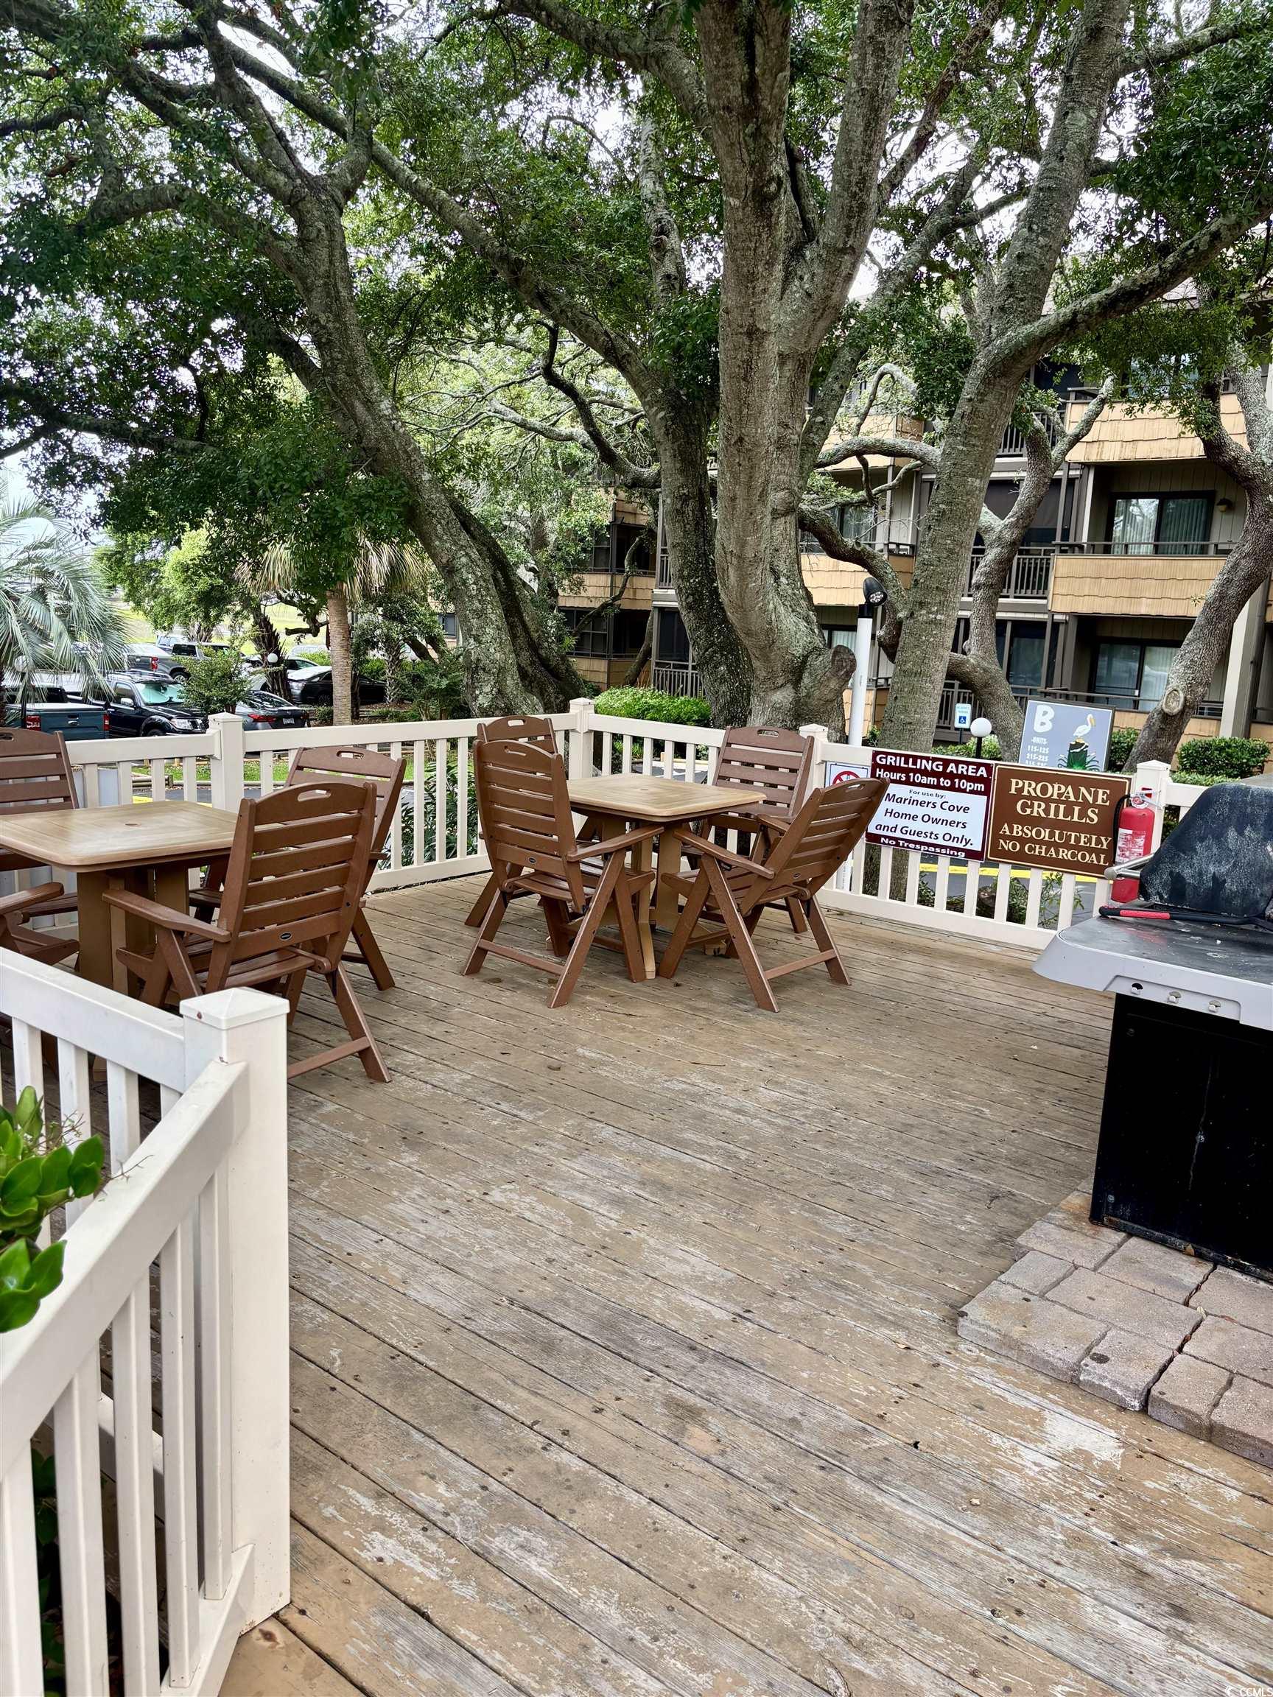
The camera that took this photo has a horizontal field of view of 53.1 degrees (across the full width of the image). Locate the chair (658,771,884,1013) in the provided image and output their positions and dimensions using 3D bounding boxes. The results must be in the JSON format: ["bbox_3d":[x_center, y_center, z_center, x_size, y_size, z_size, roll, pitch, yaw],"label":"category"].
[{"bbox_3d":[0.547,0.120,5.108,0.739,0.888,0.559,11,13,38],"label":"chair"}]

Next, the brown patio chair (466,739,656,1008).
[{"bbox_3d":[-0.288,0.047,5.067,0.588,0.967,0.559,-8,15,-45],"label":"brown patio chair"}]

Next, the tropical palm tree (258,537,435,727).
[{"bbox_3d":[-8.027,-5.952,35.000,4.600,5.800,4.500,0,11,-13],"label":"tropical palm tree"}]

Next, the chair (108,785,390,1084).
[{"bbox_3d":[-1.142,0.253,3.765,0.625,0.958,0.559,9,12,28],"label":"chair"}]

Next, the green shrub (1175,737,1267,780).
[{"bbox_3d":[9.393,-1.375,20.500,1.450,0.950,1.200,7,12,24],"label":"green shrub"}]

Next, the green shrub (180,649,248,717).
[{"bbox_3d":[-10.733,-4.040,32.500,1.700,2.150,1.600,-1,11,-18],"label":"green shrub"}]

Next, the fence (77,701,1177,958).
[{"bbox_3d":[0.027,0.057,5.170,3.763,0.941,3.438,11,13,38],"label":"fence"}]

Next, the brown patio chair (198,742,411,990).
[{"bbox_3d":[-1.254,0.104,4.684,0.559,0.904,0.692,8,12,27],"label":"brown patio chair"}]

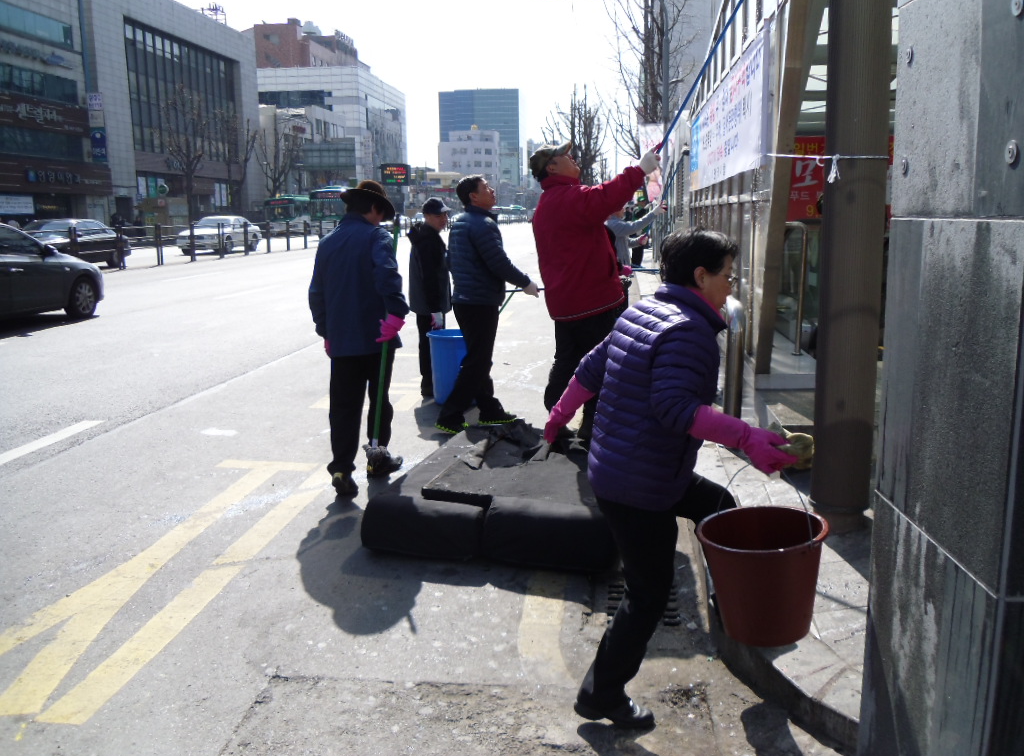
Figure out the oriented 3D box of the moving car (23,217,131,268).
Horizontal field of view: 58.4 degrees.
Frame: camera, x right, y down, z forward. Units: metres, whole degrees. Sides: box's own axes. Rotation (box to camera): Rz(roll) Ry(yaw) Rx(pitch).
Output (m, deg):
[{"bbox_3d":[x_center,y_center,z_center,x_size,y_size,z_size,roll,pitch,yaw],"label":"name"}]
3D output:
[{"bbox_3d":[-13.200,-3.900,26.800,1.820,1.450,4.700,1,10,6],"label":"moving car"}]

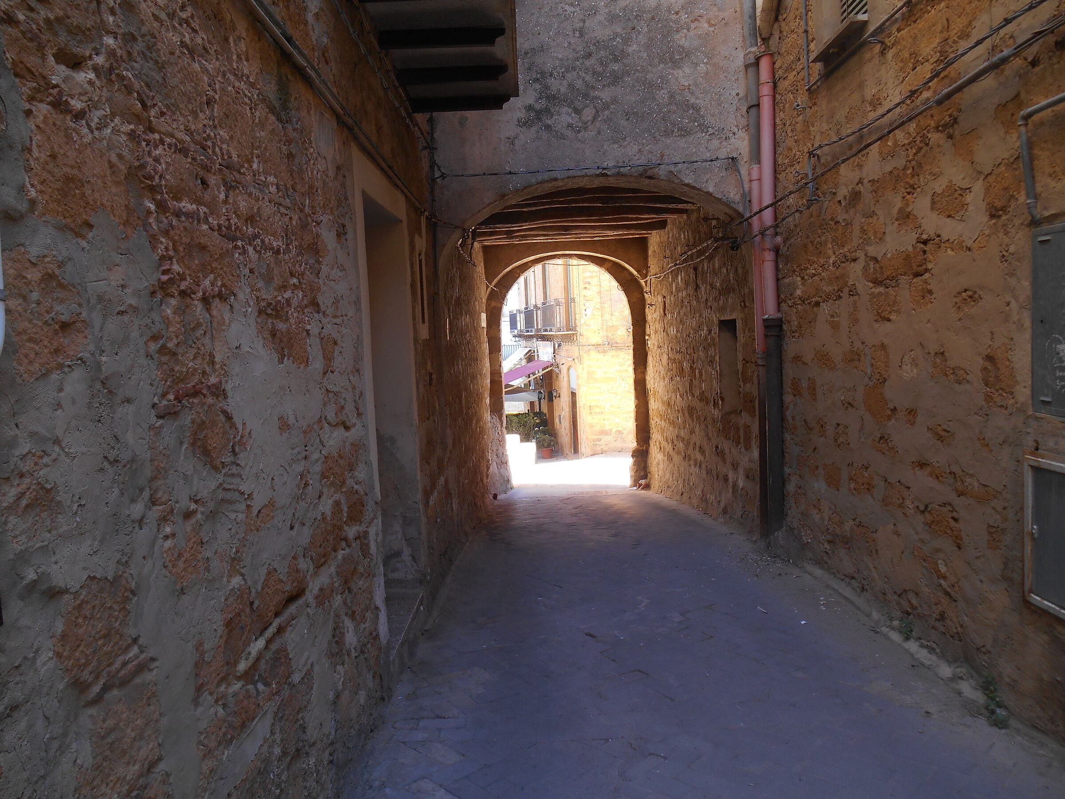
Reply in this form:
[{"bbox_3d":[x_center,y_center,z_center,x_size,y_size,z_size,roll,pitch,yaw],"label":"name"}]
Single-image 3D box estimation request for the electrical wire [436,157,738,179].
[{"bbox_3d":[0.436,-1.876,6.439,2.440,0.100,0.060,-2,4,1],"label":"electrical wire"}]

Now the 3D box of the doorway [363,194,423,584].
[{"bbox_3d":[-0.889,0.112,4.437,0.280,2.300,1.050,-2,4,1],"label":"doorway"}]

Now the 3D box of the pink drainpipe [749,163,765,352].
[{"bbox_3d":[1.851,-1.154,6.552,0.095,1.540,0.095,-2,4,1],"label":"pink drainpipe"}]

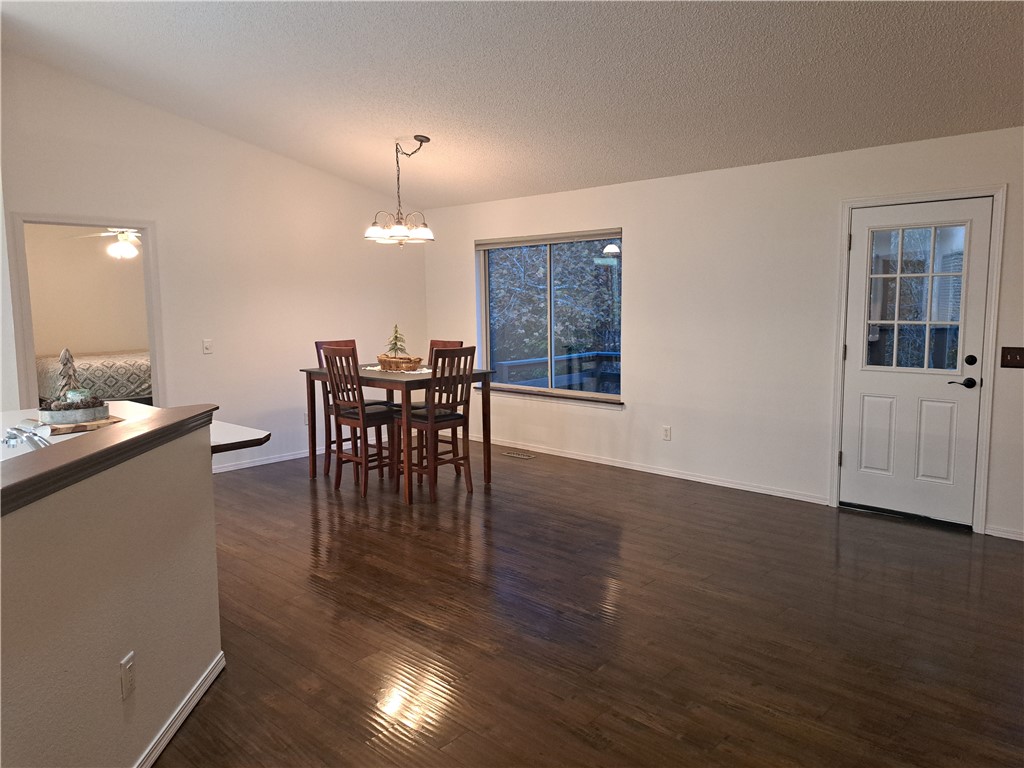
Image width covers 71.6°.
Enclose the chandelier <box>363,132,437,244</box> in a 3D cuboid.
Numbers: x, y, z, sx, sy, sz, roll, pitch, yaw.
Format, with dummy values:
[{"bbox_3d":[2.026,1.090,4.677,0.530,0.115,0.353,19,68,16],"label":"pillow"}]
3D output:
[{"bbox_3d":[-0.903,-1.544,5.752,0.590,0.870,0.580,-1,6,0],"label":"chandelier"}]

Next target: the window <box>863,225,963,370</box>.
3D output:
[{"bbox_3d":[2.603,-0.549,4.602,0.575,0.940,0.050,5,8,43],"label":"window"}]

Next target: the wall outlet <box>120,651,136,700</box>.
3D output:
[{"bbox_3d":[-1.131,0.865,2.102,0.010,0.115,0.072,-1,6,-2],"label":"wall outlet"}]

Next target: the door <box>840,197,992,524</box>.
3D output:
[{"bbox_3d":[2.605,-0.152,4.639,0.810,2.020,0.060,5,8,43],"label":"door"}]

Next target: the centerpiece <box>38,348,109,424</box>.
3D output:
[{"bbox_3d":[-1.901,0.006,3.066,0.250,0.310,0.200,-4,7,-32],"label":"centerpiece"}]

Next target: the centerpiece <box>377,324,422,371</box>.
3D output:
[{"bbox_3d":[-0.961,-0.309,6.035,0.470,0.380,0.280,5,8,43],"label":"centerpiece"}]

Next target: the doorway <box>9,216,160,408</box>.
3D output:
[{"bbox_3d":[-3.241,-0.199,5.498,0.130,2.120,0.970,5,8,43],"label":"doorway"}]

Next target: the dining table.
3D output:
[{"bbox_3d":[-0.948,0.349,5.899,1.375,0.905,0.945,5,8,43],"label":"dining table"}]

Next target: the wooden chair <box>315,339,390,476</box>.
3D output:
[{"bbox_3d":[-1.319,0.216,6.075,0.570,1.135,0.430,5,8,43],"label":"wooden chair"}]

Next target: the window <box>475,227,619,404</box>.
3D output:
[{"bbox_3d":[0.314,-0.651,6.752,1.790,1.510,0.110,5,8,43],"label":"window"}]

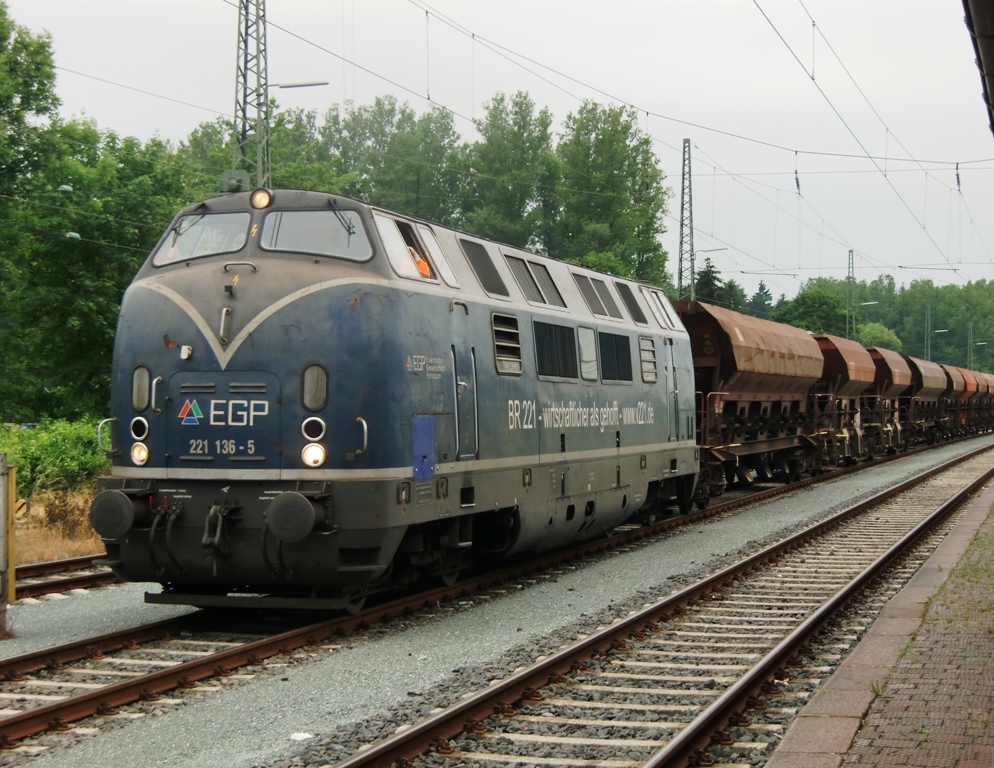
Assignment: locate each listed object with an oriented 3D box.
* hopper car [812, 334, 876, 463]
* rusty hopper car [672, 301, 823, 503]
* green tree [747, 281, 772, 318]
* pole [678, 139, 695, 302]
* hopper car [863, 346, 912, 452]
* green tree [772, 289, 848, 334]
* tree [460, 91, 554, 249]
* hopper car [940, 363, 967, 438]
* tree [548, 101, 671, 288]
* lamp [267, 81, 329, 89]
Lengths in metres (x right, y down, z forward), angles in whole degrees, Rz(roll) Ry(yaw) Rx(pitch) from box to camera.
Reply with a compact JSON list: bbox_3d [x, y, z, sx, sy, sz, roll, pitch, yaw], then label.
[{"bbox_3d":[9.691,0.607,59.113,3.050,4.100,13.300,0,0,17],"label":"hopper car"},{"bbox_3d":[5.051,0.464,43.772,3.050,4.100,18.700,0,0,17],"label":"rusty hopper car"},{"bbox_3d":[27.421,-3.423,199.943,4.200,14.686,4.200,0,0,16],"label":"green tree"},{"bbox_3d":[11.728,-5.991,118.929,1.250,18.406,1.250,0,0,16],"label":"pole"},{"bbox_3d":[13.598,0.726,71.834,3.050,4.100,13.300,0,0,17],"label":"hopper car"},{"bbox_3d":[30.745,-2.788,189.949,8.000,13.298,8.000,0,0,16],"label":"green tree"},{"bbox_3d":[0.522,-7.362,116.919,6.400,20.995,6.400,0,0,16],"label":"tree"},{"bbox_3d":[22.770,1.000,101.078,3.050,4.100,9.700,0,0,18],"label":"hopper car"},{"bbox_3d":[7.314,-7.668,125.916,8.200,21.820,8.200,0,0,16],"label":"tree"},{"bbox_3d":[-5.977,-9.004,57.900,1.900,0.200,0.220,0,0,16],"label":"lamp"}]

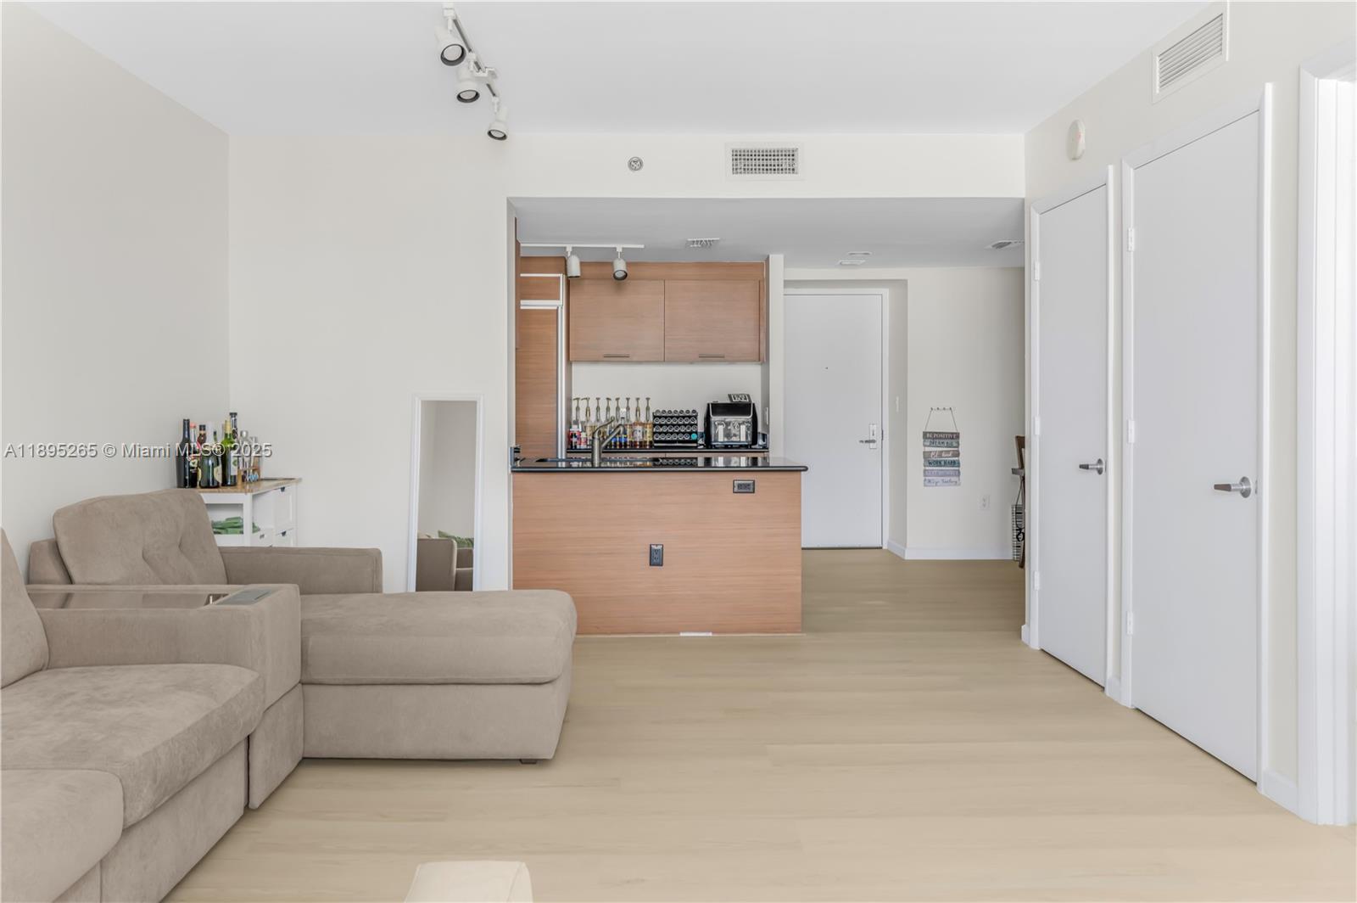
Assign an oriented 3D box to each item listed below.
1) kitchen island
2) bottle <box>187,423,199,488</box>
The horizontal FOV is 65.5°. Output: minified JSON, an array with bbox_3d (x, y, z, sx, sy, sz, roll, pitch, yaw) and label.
[{"bbox_3d":[-0.112,0.503,5.980,1.560,0.910,0.860,0,2,-2],"label":"kitchen island"},{"bbox_3d":[-2.291,0.015,4.980,0.065,0.310,0.065,0,2,-2],"label":"bottle"}]

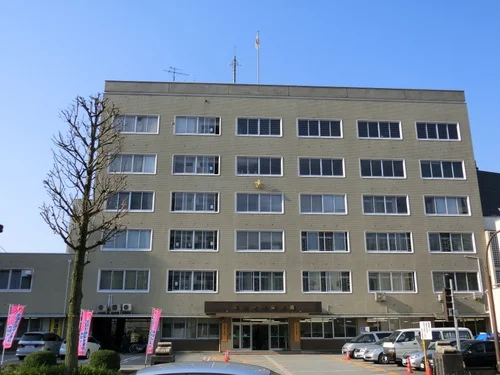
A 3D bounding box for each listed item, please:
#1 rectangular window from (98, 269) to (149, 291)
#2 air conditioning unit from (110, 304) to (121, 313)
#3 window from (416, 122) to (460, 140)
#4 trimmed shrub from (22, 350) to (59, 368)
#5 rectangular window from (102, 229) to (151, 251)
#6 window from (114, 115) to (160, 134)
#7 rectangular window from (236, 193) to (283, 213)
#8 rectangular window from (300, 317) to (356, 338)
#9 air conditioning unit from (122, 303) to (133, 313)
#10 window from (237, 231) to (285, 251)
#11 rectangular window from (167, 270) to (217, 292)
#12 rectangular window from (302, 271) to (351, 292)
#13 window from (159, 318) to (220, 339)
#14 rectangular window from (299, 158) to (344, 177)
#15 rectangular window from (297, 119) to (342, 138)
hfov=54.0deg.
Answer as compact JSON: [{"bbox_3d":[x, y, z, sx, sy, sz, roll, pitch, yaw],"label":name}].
[{"bbox_3d":[-11.285,8.418,44.159,4.540,1.970,0.200,1,-17,-3],"label":"rectangular window"},{"bbox_3d":[-11.450,10.337,41.962,0.810,0.660,0.310,1,-17,-4],"label":"air conditioning unit"},{"bbox_3d":[19.694,-5.849,51.237,4.680,2.090,0.150,1,-17,-3],"label":"window"},{"bbox_3d":[-7.550,6.288,17.715,1.230,0.850,1.230,1,-17,-3],"label":"trimmed shrub"},{"bbox_3d":[-11.051,4.699,44.075,4.464,1.972,0.200,1,-17,-4],"label":"rectangular window"},{"bbox_3d":[-11.312,-6.255,48.579,4.540,1.970,0.200,1,-17,-3],"label":"window"},{"bbox_3d":[0.991,1.553,47.803,4.680,2.060,0.150,1,-17,-3],"label":"rectangular window"},{"bbox_3d":[6.716,11.940,41.922,4.792,1.793,0.200,1,-17,-3],"label":"rectangular window"},{"bbox_3d":[-10.455,10.321,42.033,0.810,0.660,0.310,1,-17,-4],"label":"air conditioning unit"},{"bbox_3d":[0.910,4.893,44.812,4.464,1.972,0.200,1,-17,-4],"label":"window"},{"bbox_3d":[-5.236,8.643,45.260,4.680,2.090,0.150,1,-17,-3],"label":"rectangular window"},{"bbox_3d":[6.898,8.468,44.139,4.464,1.981,0.200,1,-17,-4],"label":"rectangular window"},{"bbox_3d":[-5.124,12.191,42.403,5.024,1.768,0.200,1,-17,-4],"label":"window"},{"bbox_3d":[6.875,-1.933,47.252,4.464,1.992,0.200,1,-17,-4],"label":"rectangular window"},{"bbox_3d":[6.719,-5.687,47.187,4.431,1.907,0.200,1,-17,-3],"label":"rectangular window"}]

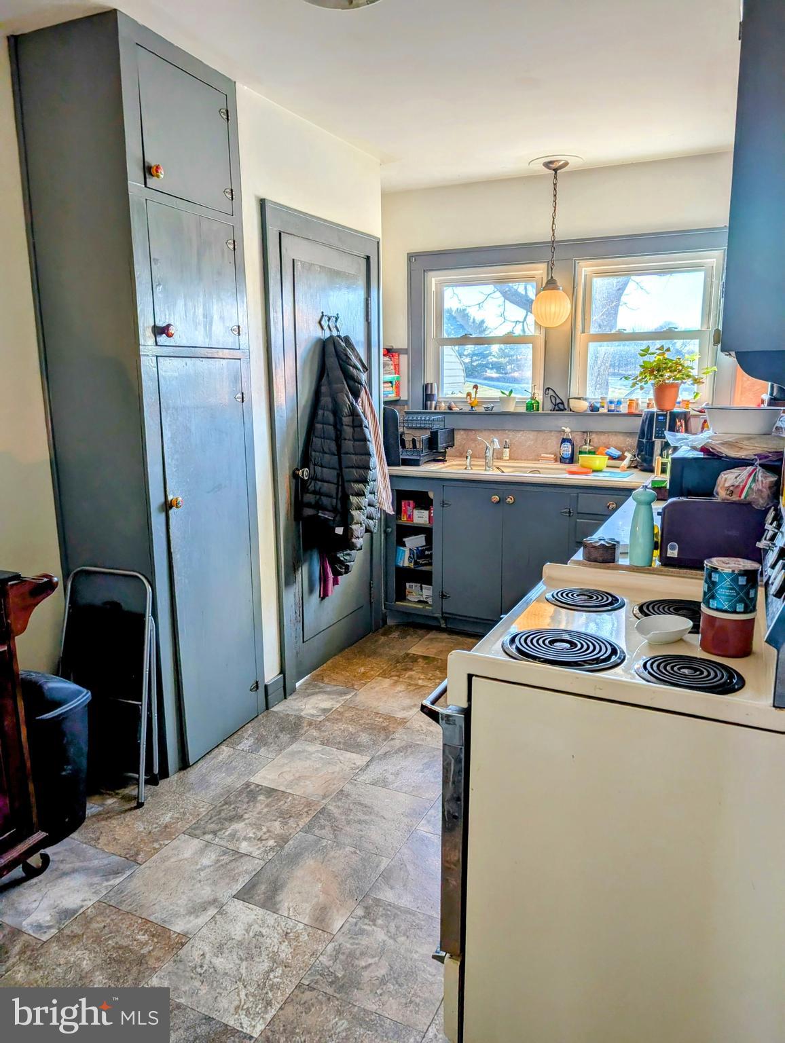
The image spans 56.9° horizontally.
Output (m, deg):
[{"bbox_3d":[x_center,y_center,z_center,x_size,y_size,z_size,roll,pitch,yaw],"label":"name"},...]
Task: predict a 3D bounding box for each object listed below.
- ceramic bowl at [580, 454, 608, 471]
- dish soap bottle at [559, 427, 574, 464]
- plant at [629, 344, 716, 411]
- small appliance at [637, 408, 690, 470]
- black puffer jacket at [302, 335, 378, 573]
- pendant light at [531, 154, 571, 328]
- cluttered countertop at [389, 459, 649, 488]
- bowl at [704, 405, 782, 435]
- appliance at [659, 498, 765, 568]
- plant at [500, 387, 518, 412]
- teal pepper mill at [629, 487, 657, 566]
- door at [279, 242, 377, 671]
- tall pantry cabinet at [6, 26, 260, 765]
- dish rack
[{"bbox_3d":[1.087,-0.316,3.902,0.150,0.076,0.150,6,13,25],"label":"ceramic bowl"},{"bbox_3d":[0.990,-0.432,4.139,0.078,0.208,0.050,4,12,20],"label":"dish soap bottle"},{"bbox_3d":[1.407,-0.722,3.646,0.400,0.325,0.340,5,13,25],"label":"plant"},{"bbox_3d":[1.427,-0.430,3.840,0.252,0.322,0.280,6,13,28],"label":"small appliance"},{"bbox_3d":[-0.226,-0.338,3.369,0.280,1.020,0.460,5,13,25],"label":"black puffer jacket"},{"bbox_3d":[0.846,-1.440,3.782,0.205,0.830,0.205,5,13,25],"label":"pendant light"},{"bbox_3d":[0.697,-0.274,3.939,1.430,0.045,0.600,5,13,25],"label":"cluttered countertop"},{"bbox_3d":[1.085,-0.315,2.247,0.220,0.080,0.220,5,13,25],"label":"bowl"},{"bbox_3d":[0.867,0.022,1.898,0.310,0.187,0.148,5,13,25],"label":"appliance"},{"bbox_3d":[0.681,-0.714,4.258,0.102,0.138,0.102,6,13,25],"label":"plant"},{"bbox_3d":[0.665,0.009,1.921,0.061,0.206,0.061,5,13,25],"label":"teal pepper mill"},{"bbox_3d":[-0.302,-0.280,3.518,0.045,1.980,0.775,6,13,25],"label":"door"},{"bbox_3d":[-0.883,-0.358,2.722,0.460,2.475,0.580,6,13,25],"label":"tall pantry cabinet"},{"bbox_3d":[0.162,-0.481,4.263,0.360,0.258,0.380,6,13,25],"label":"dish rack"}]

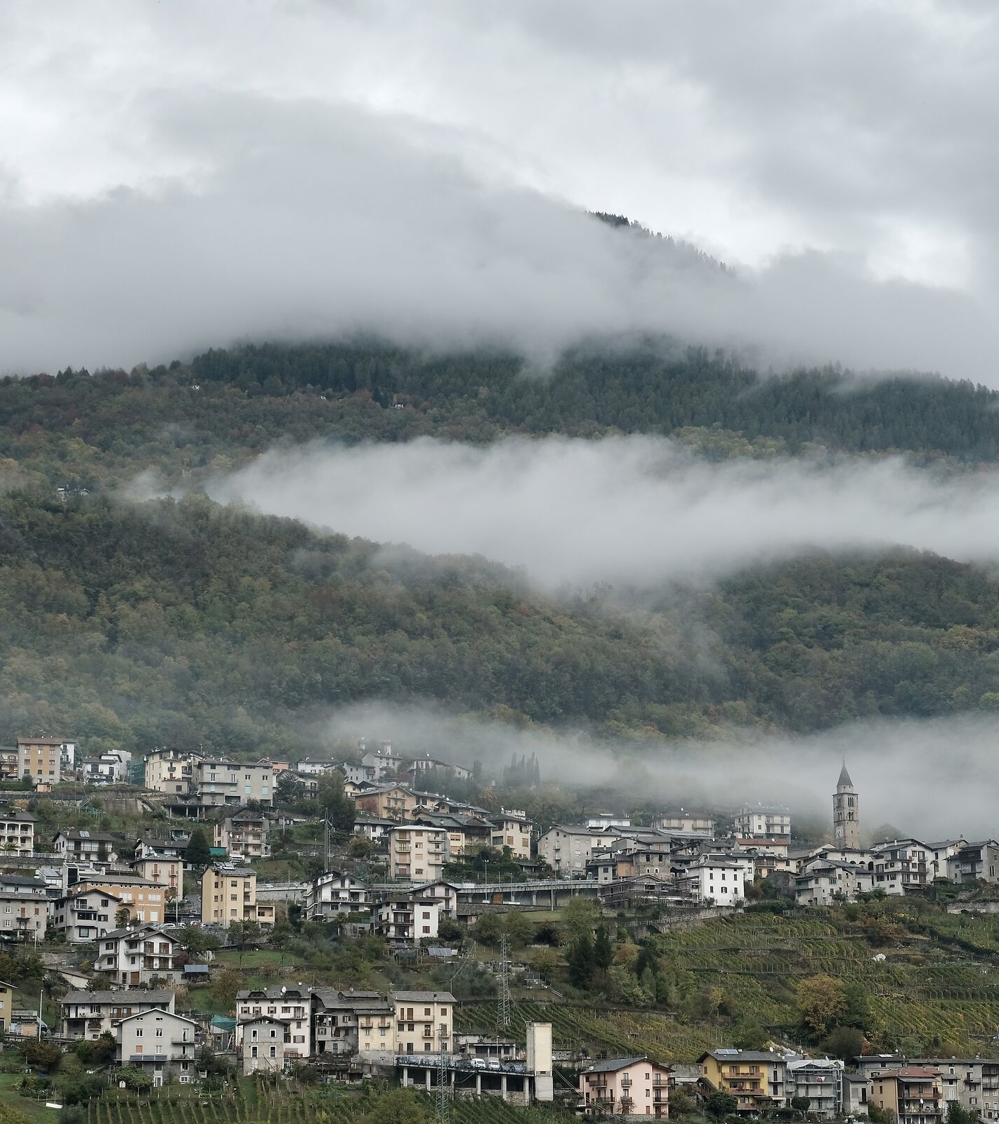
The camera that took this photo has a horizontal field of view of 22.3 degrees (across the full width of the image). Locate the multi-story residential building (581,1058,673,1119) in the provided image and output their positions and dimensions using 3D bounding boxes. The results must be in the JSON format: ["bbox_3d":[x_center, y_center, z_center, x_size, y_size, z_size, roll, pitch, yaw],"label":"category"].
[{"bbox_3d":[23.740,97.690,470.010,11.800,11.000,12.500,6,-13,-26],"label":"multi-story residential building"}]

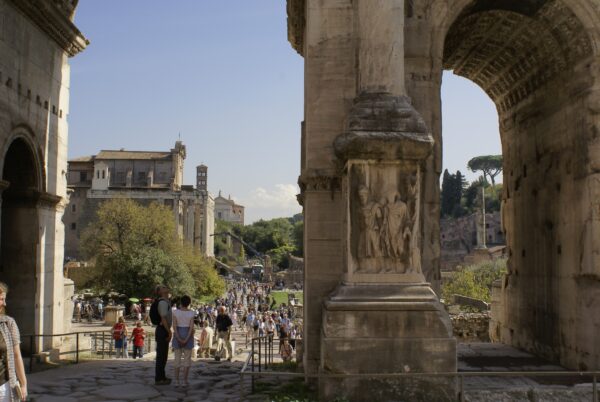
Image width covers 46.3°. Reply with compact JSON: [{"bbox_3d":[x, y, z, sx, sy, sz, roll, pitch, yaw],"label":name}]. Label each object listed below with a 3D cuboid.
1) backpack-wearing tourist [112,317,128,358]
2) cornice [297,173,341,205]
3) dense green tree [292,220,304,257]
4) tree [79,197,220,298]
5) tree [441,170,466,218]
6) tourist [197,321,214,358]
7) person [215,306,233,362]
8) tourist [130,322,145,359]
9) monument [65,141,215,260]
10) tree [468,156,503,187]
[{"bbox_3d":[-6.569,5.011,25.653,0.560,1.553,0.460,0,-5,5],"label":"backpack-wearing tourist"},{"bbox_3d":[0.402,-0.351,14.441,0.900,0.518,0.600,0,-5,0],"label":"cornice"},{"bbox_3d":[-0.200,14.951,279.792,11.000,14.358,10.000,0,-5,0],"label":"dense green tree"},{"bbox_3d":[-14.698,4.800,69.852,14.500,10.142,12.500,0,-5,0],"label":"tree"},{"bbox_3d":[60.516,-2.592,276.361,10.000,19.017,9.000,0,-5,0],"label":"tree"},{"bbox_3d":[-3.391,4.977,25.154,0.500,1.363,0.360,0,-5,5],"label":"tourist"},{"bbox_3d":[-2.348,4.087,21.519,0.580,1.682,0.520,-1,-5,15],"label":"person"},{"bbox_3d":[-5.944,5.111,25.644,0.500,1.317,0.340,0,-5,5],"label":"tourist"},{"bbox_3d":[-39.757,1.638,183.601,38.000,31.822,24.000,0,-5,-2],"label":"monument"},{"bbox_3d":[80.438,-12.310,302.343,16.000,15.648,14.000,0,-5,0],"label":"tree"}]

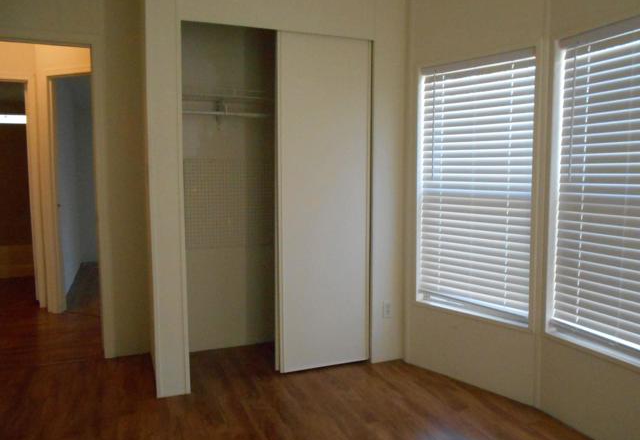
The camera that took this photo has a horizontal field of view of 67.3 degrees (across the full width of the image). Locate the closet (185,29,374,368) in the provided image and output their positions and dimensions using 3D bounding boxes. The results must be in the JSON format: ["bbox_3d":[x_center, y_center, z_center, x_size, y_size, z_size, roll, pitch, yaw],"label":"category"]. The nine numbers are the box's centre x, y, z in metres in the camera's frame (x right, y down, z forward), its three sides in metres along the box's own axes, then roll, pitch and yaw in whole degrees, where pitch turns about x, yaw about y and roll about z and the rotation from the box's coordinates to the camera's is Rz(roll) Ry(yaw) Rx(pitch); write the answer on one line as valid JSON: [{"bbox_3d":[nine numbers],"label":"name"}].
[{"bbox_3d":[-0.303,-0.079,3.085,1.130,2.020,0.600,-2,6,-21],"label":"closet"}]

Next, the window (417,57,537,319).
[{"bbox_3d":[0.884,-0.182,2.781,0.090,1.460,0.710,-5,7,-43],"label":"window"}]

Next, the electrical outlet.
[{"bbox_3d":[0.440,0.582,3.108,0.070,0.115,0.015,-2,6,-21],"label":"electrical outlet"}]

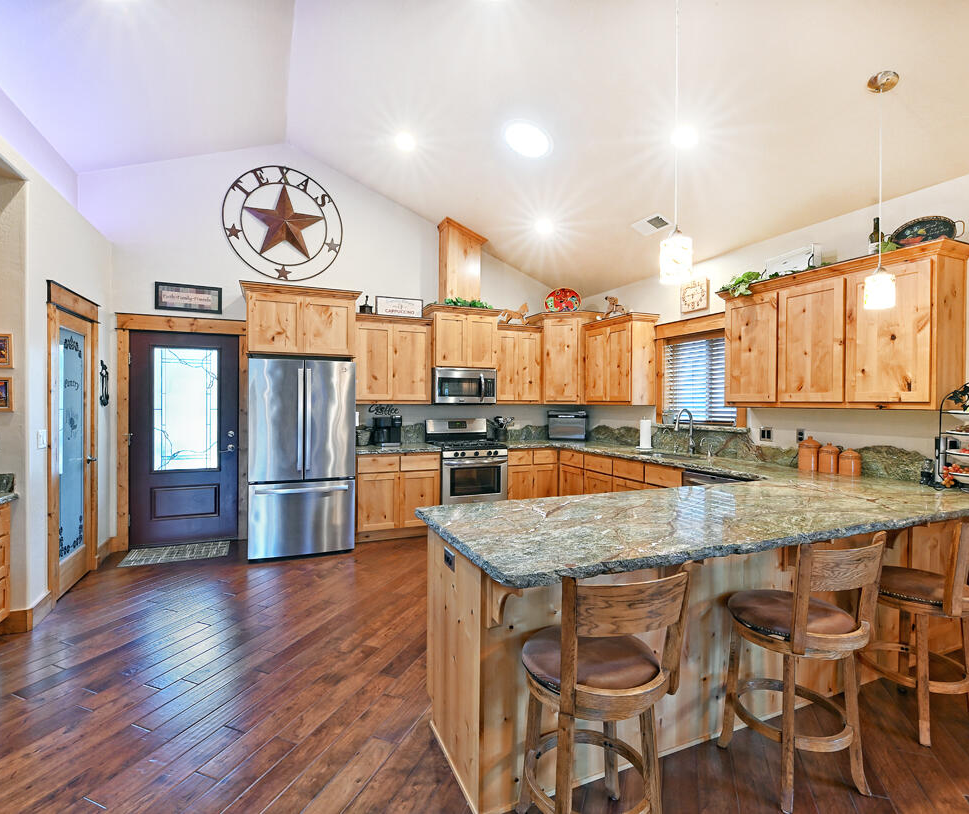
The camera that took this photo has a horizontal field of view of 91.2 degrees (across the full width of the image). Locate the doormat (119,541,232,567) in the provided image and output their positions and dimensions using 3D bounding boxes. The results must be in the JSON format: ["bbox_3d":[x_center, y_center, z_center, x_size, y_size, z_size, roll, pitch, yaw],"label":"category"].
[{"bbox_3d":[-2.825,1.342,4.371,0.820,0.012,0.530,0,0,-23],"label":"doormat"}]

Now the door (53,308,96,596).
[{"bbox_3d":[-3.117,0.326,3.587,0.040,2.035,0.740,0,0,-24],"label":"door"}]

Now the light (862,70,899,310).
[{"bbox_3d":[2.013,-1.088,2.410,0.127,1.180,0.127,0,0,-23],"label":"light"}]

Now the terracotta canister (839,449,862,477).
[{"bbox_3d":[2.499,0.378,3.240,0.120,0.185,0.120,0,0,-24],"label":"terracotta canister"}]

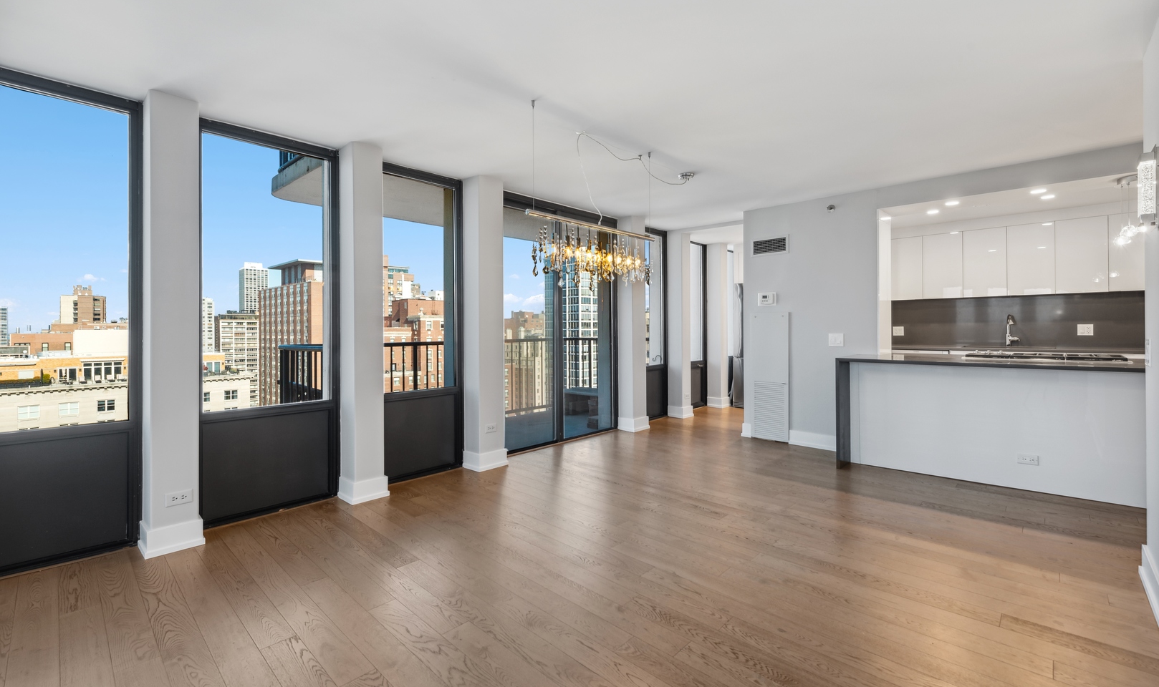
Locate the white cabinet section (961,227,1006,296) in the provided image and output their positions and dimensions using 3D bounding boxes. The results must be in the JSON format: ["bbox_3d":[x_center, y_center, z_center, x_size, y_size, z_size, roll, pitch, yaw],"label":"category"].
[{"bbox_3d":[4.754,-0.924,6.027,0.405,0.772,0.353,1,1,42],"label":"white cabinet section"}]

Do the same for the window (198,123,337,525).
[{"bbox_3d":[-2.015,-0.121,3.356,0.080,2.410,0.860,1,1,43],"label":"window"}]

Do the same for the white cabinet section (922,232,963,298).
[{"bbox_3d":[4.460,-0.928,6.294,0.388,0.772,0.353,1,1,42],"label":"white cabinet section"}]

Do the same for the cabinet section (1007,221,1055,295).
[{"bbox_3d":[5.050,-0.920,5.758,0.396,0.772,0.353,1,1,42],"label":"cabinet section"}]

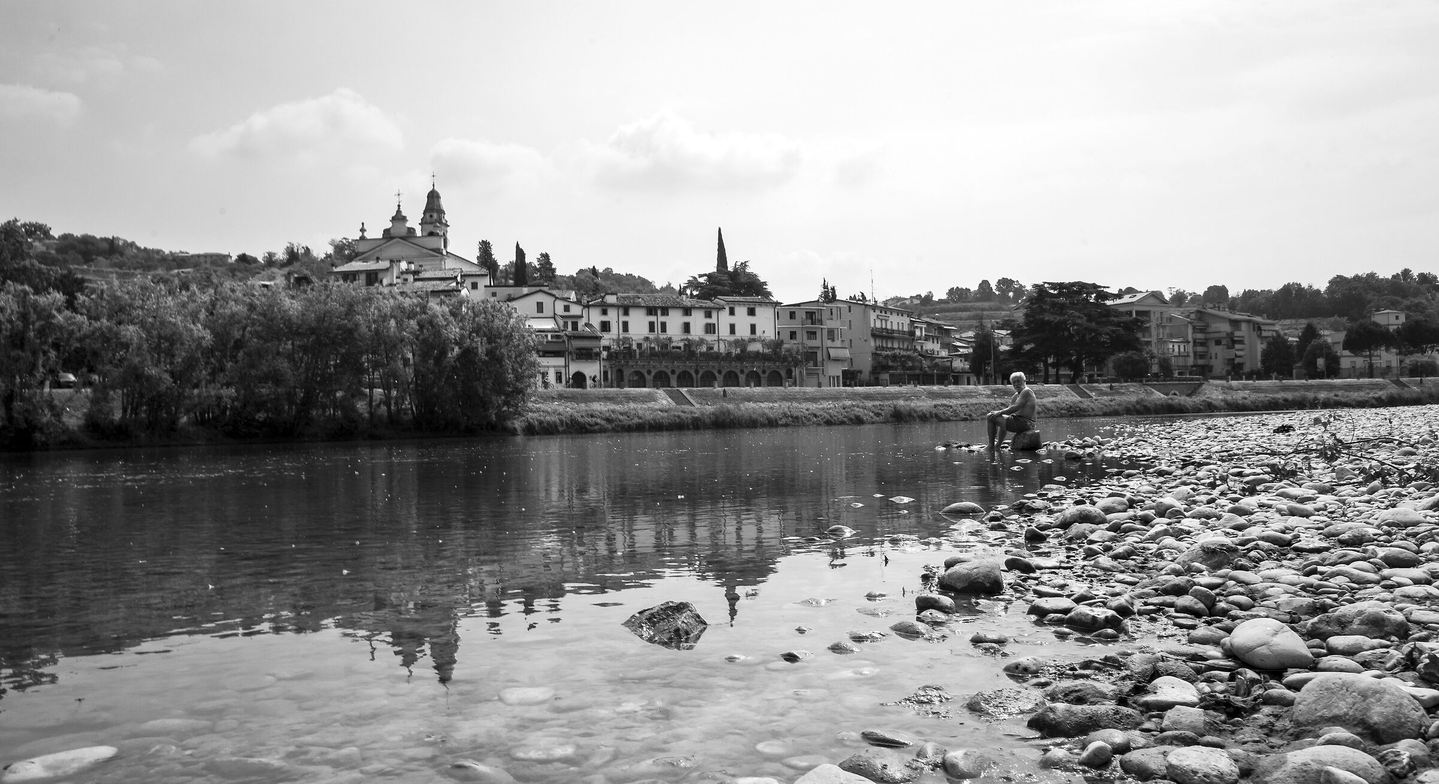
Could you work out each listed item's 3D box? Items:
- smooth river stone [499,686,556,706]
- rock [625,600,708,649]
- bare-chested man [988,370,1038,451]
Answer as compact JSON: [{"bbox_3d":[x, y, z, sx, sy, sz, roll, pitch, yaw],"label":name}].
[{"bbox_3d":[-0.334,0.528,1.940,0.100,0.036,0.065,-2,-2,-7],"label":"smooth river stone"},{"bbox_3d":[-0.117,0.515,2.440,0.190,0.100,0.160,-2,-2,-3],"label":"rock"},{"bbox_3d":[3.932,0.249,15.000,0.640,1.060,0.500,-2,-2,-7],"label":"bare-chested man"}]

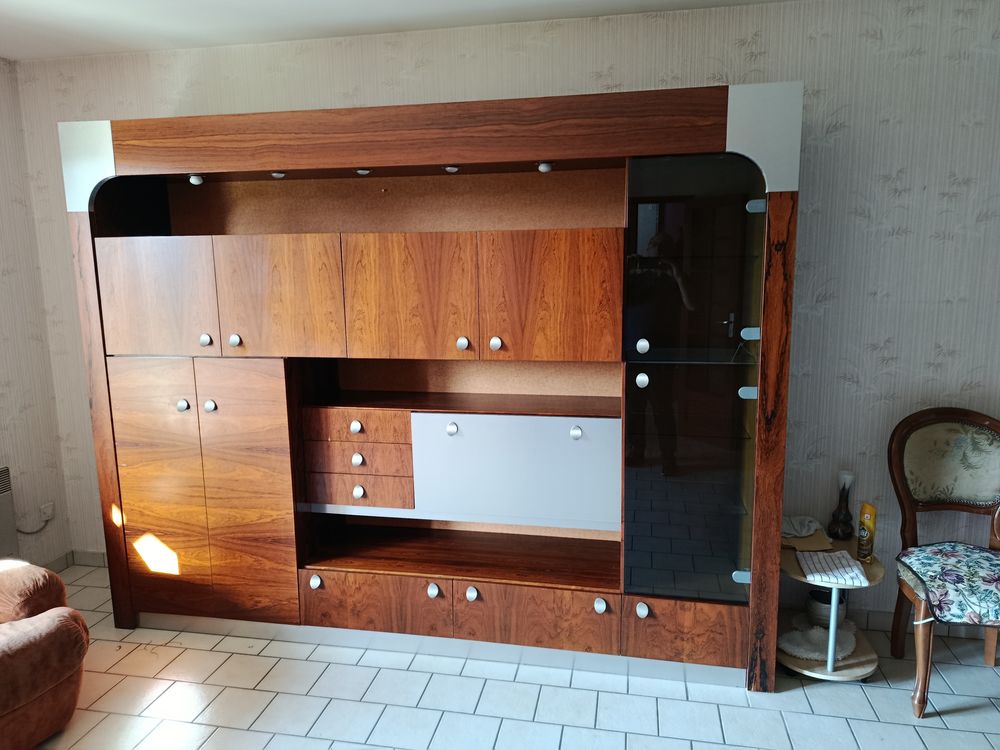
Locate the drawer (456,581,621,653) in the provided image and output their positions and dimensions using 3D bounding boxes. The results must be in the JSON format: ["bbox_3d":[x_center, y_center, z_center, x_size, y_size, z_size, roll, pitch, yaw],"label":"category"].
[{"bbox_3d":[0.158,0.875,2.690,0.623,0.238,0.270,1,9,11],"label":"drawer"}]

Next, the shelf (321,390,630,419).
[{"bbox_3d":[-0.130,0.115,2.749,1.211,0.020,0.375,1,9,11],"label":"shelf"}]

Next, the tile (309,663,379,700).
[{"bbox_3d":[-0.567,1.126,2.532,0.199,0.010,0.199,1,9,11],"label":"tile"}]

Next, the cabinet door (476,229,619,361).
[{"bbox_3d":[0.170,-0.268,2.366,0.493,0.445,0.030,1,9,11],"label":"cabinet door"}]

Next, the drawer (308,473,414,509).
[{"bbox_3d":[-0.510,0.424,2.846,0.435,0.126,0.334,1,9,11],"label":"drawer"}]

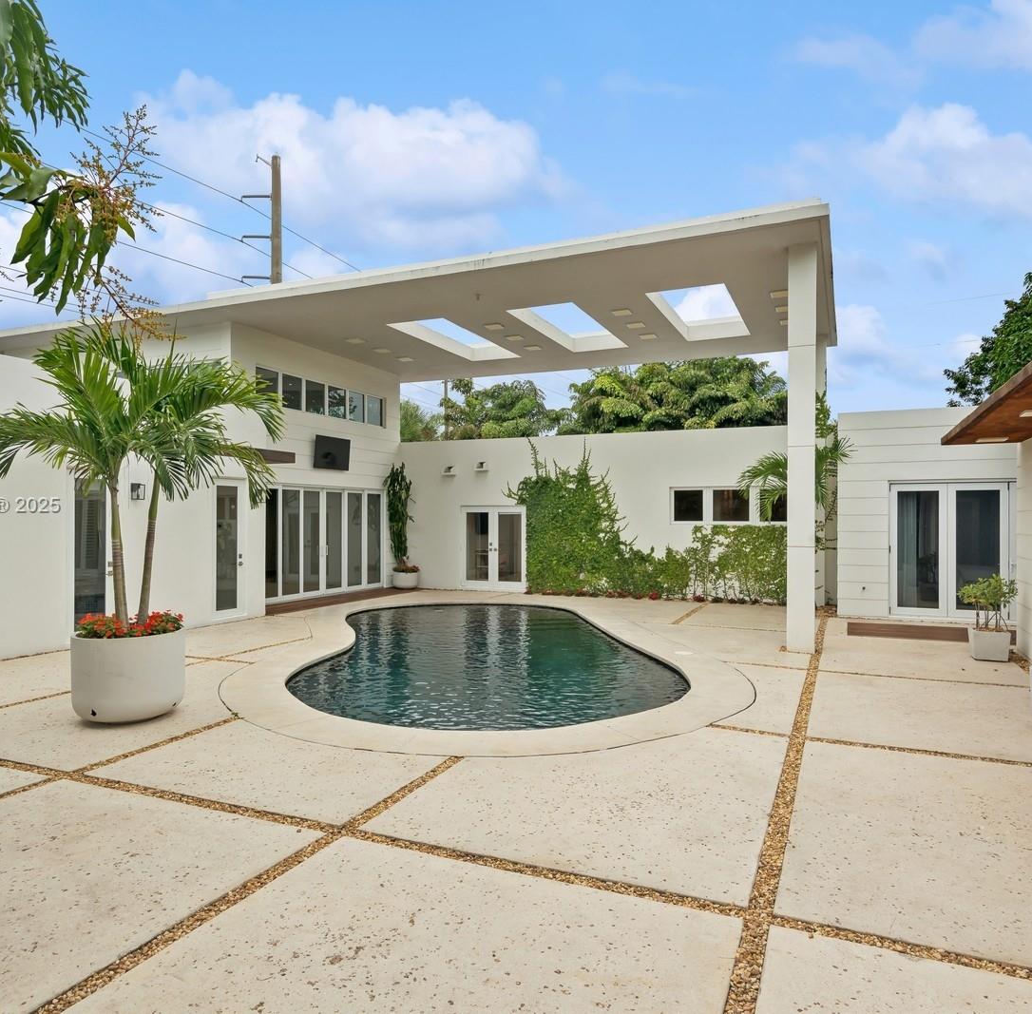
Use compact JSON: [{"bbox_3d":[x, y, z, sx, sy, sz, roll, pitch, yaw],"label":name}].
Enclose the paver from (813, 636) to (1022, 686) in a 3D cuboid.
[{"bbox_3d":[4.440,1.715,8.097,1.781,0.070,2.489,-1,-1,24],"label":"paver"}]

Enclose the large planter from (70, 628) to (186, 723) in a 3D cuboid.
[{"bbox_3d":[-3.129,1.322,5.811,0.807,0.639,0.807,-1,-1,24],"label":"large planter"}]

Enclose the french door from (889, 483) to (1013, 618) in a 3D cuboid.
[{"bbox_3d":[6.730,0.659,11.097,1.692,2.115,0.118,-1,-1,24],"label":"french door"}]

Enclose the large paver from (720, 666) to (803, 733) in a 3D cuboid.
[{"bbox_3d":[2.106,1.683,6.368,0.807,0.070,2.342,-1,-1,24],"label":"large paver"}]

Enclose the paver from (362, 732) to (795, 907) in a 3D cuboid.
[{"bbox_3d":[0.578,1.644,4.320,1.820,0.070,2.410,-1,-1,24],"label":"paver"}]

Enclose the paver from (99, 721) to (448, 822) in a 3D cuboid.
[{"bbox_3d":[-1.453,1.651,4.562,1.791,0.070,1.210,-1,-1,24],"label":"paver"}]

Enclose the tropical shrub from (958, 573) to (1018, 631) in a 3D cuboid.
[{"bbox_3d":[5.292,1.058,8.051,0.590,0.649,0.561,-1,-1,24],"label":"tropical shrub"}]

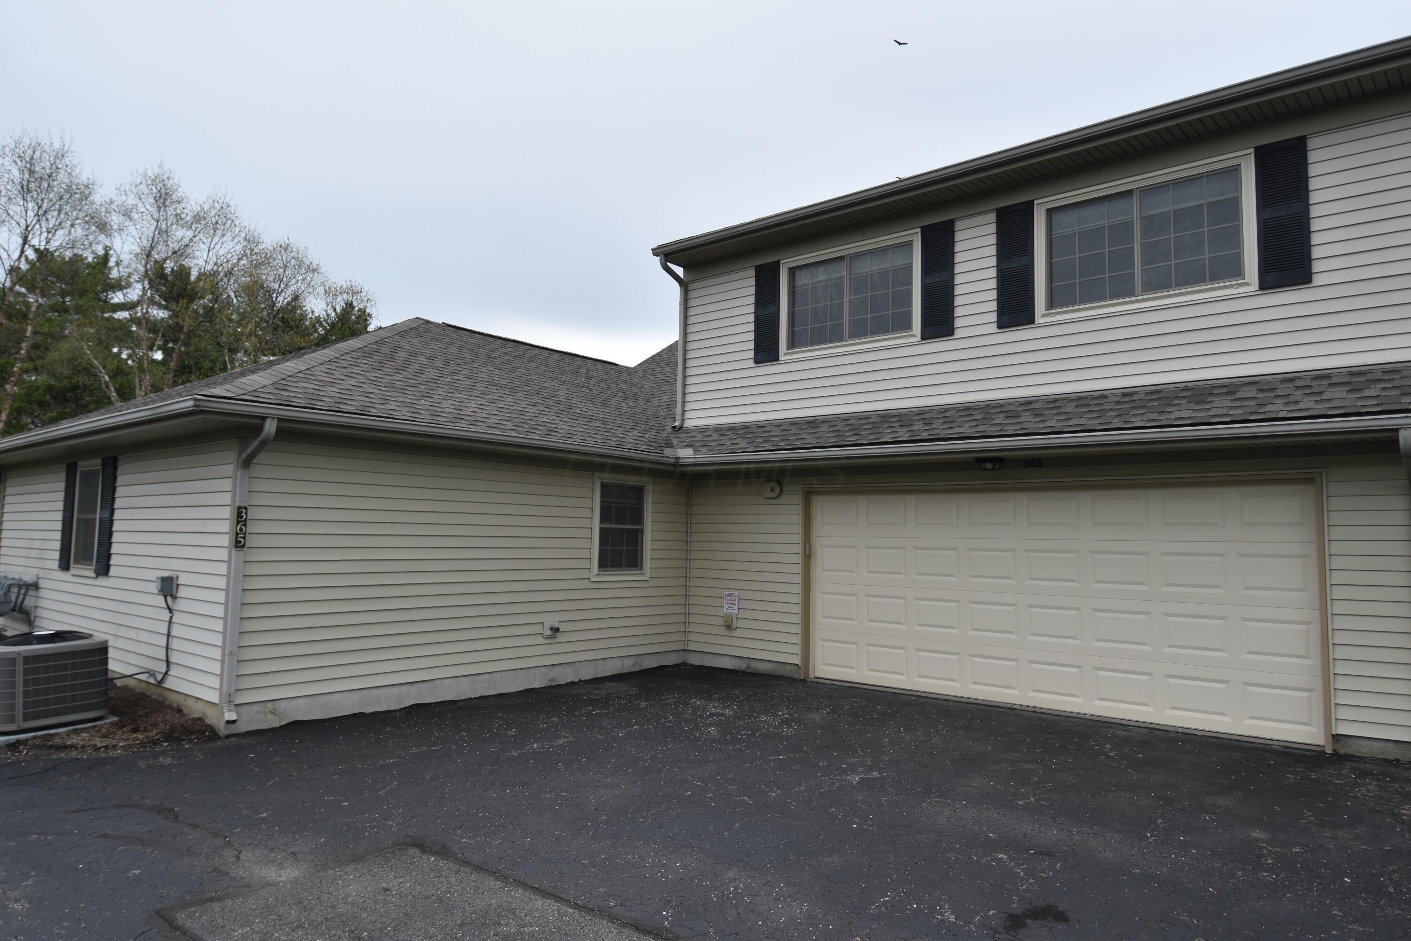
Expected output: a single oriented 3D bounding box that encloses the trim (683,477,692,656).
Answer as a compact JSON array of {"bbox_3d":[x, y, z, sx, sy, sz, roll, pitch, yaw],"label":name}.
[{"bbox_3d":[-0.224,1.223,10.800,0.045,2.273,0.045,-2,-6,39],"label":"trim"}]

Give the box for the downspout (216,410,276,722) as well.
[{"bbox_3d":[-3.714,0.827,6.697,0.620,2.472,0.087,-3,-6,43],"label":"downspout"}]

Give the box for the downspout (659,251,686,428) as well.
[{"bbox_3d":[-0.451,-1.731,11.162,0.085,2.324,0.509,-2,-6,39],"label":"downspout"}]

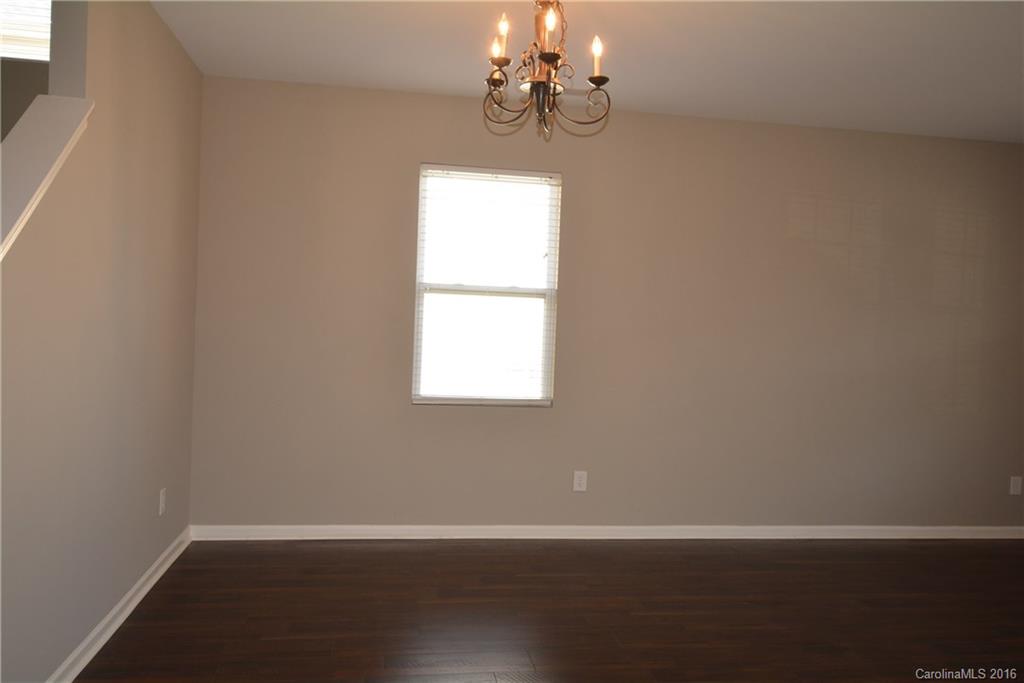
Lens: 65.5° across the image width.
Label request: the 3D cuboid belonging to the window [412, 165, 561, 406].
[{"bbox_3d":[-0.156,-0.338,5.034,0.890,1.490,0.100,2,2,-9],"label":"window"}]

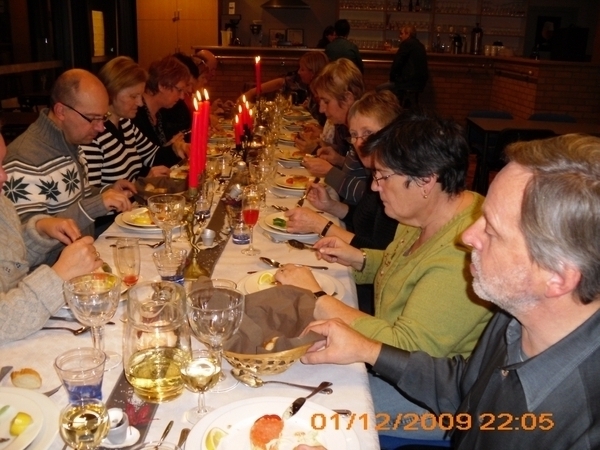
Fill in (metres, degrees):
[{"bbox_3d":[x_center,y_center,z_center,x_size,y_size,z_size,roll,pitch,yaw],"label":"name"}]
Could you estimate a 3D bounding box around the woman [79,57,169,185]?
[{"bbox_3d":[-0.704,-0.083,2.686,0.700,1.240,0.500,6,17,15],"label":"woman"}]

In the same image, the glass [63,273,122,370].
[{"bbox_3d":[-0.385,0.186,1.183,0.100,0.161,0.100,0,16,1],"label":"glass"}]

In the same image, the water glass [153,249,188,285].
[{"bbox_3d":[-0.330,0.107,1.605,0.086,0.073,0.086,0,16,1],"label":"water glass"}]

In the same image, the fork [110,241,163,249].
[{"bbox_3d":[-0.476,0.055,1.832,0.175,0.020,0.024,-2,17,-10],"label":"fork"}]

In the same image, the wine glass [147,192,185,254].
[{"bbox_3d":[-0.374,0.010,1.742,0.098,0.163,0.098,2,17,1],"label":"wine glass"}]

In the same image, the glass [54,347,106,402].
[{"bbox_3d":[-0.376,0.263,1.078,0.086,0.073,0.086,0,16,1],"label":"glass"}]

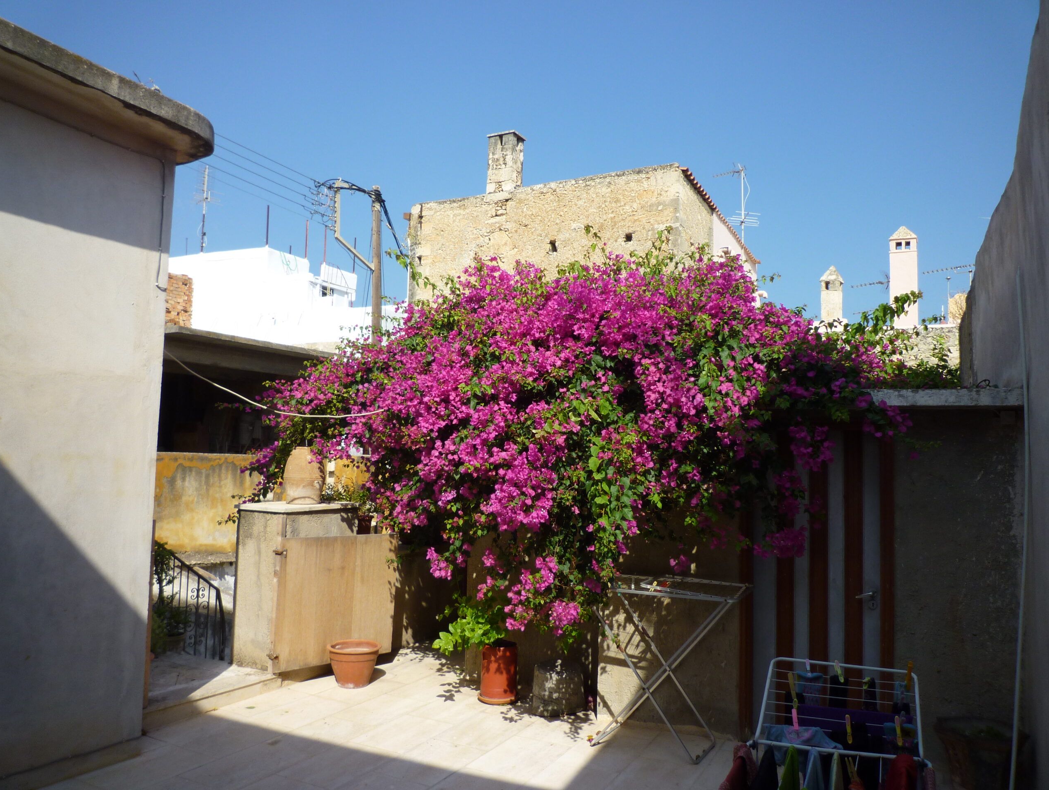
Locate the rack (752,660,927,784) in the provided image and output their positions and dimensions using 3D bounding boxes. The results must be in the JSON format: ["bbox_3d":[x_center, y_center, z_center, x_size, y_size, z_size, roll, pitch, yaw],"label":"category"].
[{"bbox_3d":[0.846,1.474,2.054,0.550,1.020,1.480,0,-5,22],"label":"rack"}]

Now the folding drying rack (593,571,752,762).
[{"bbox_3d":[0.865,1.703,4.807,1.050,0.987,0.500,-1,-5,28],"label":"folding drying rack"}]

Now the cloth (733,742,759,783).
[{"bbox_3d":[0.688,1.148,2.360,0.090,0.150,0.100,0,-5,22],"label":"cloth"}]

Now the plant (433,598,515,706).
[{"bbox_3d":[-0.344,1.845,5.522,0.580,0.727,0.480,2,-4,0],"label":"plant"}]

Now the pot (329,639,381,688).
[{"bbox_3d":[-1.296,2.062,5.815,0.389,0.280,0.389,2,-4,0],"label":"pot"}]

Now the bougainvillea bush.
[{"bbox_3d":[0.196,0.343,5.847,4.900,2.730,1.800,-1,-5,28],"label":"bougainvillea bush"}]

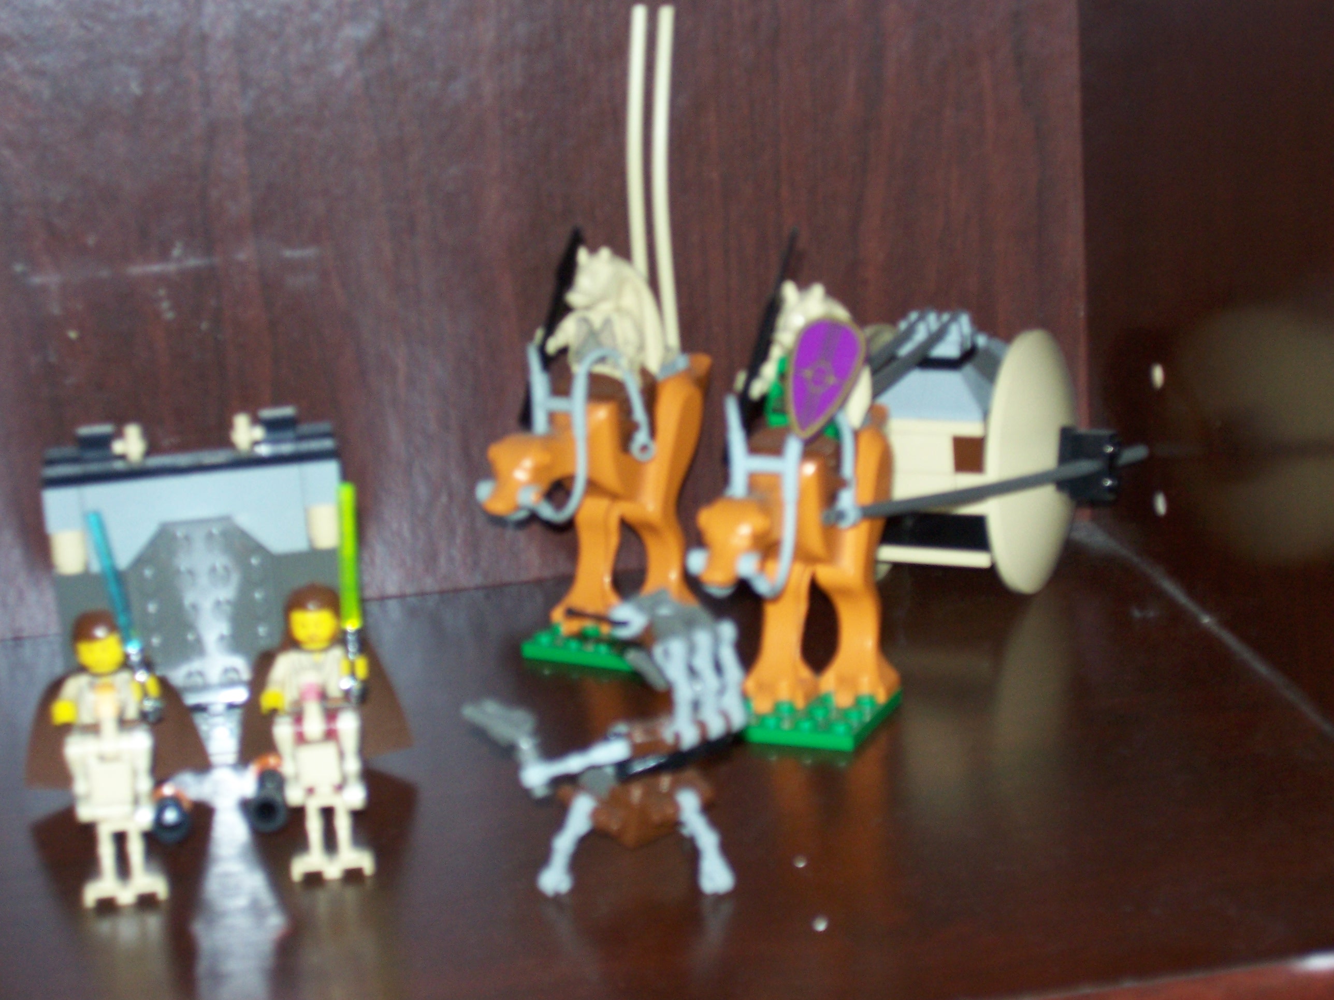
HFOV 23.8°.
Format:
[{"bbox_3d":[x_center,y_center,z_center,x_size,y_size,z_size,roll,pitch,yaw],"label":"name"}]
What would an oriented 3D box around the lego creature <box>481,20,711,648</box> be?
[{"bbox_3d":[-0.015,-0.037,0.733,0.034,0.147,0.093,6,19,30],"label":"lego creature"}]

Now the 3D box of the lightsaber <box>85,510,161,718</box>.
[{"bbox_3d":[-0.111,0.024,0.647,0.005,0.045,0.005,-13,11,3],"label":"lightsaber"}]

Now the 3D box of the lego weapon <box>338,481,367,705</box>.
[{"bbox_3d":[-0.065,0.019,0.654,0.005,0.048,0.005,-1,8,-1],"label":"lego weapon"}]

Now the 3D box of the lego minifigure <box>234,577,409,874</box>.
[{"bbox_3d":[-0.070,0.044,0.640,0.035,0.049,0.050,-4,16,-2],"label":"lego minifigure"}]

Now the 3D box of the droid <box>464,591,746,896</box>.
[{"bbox_3d":[-0.006,0.044,0.616,0.048,0.054,0.057,9,20,38],"label":"droid"}]

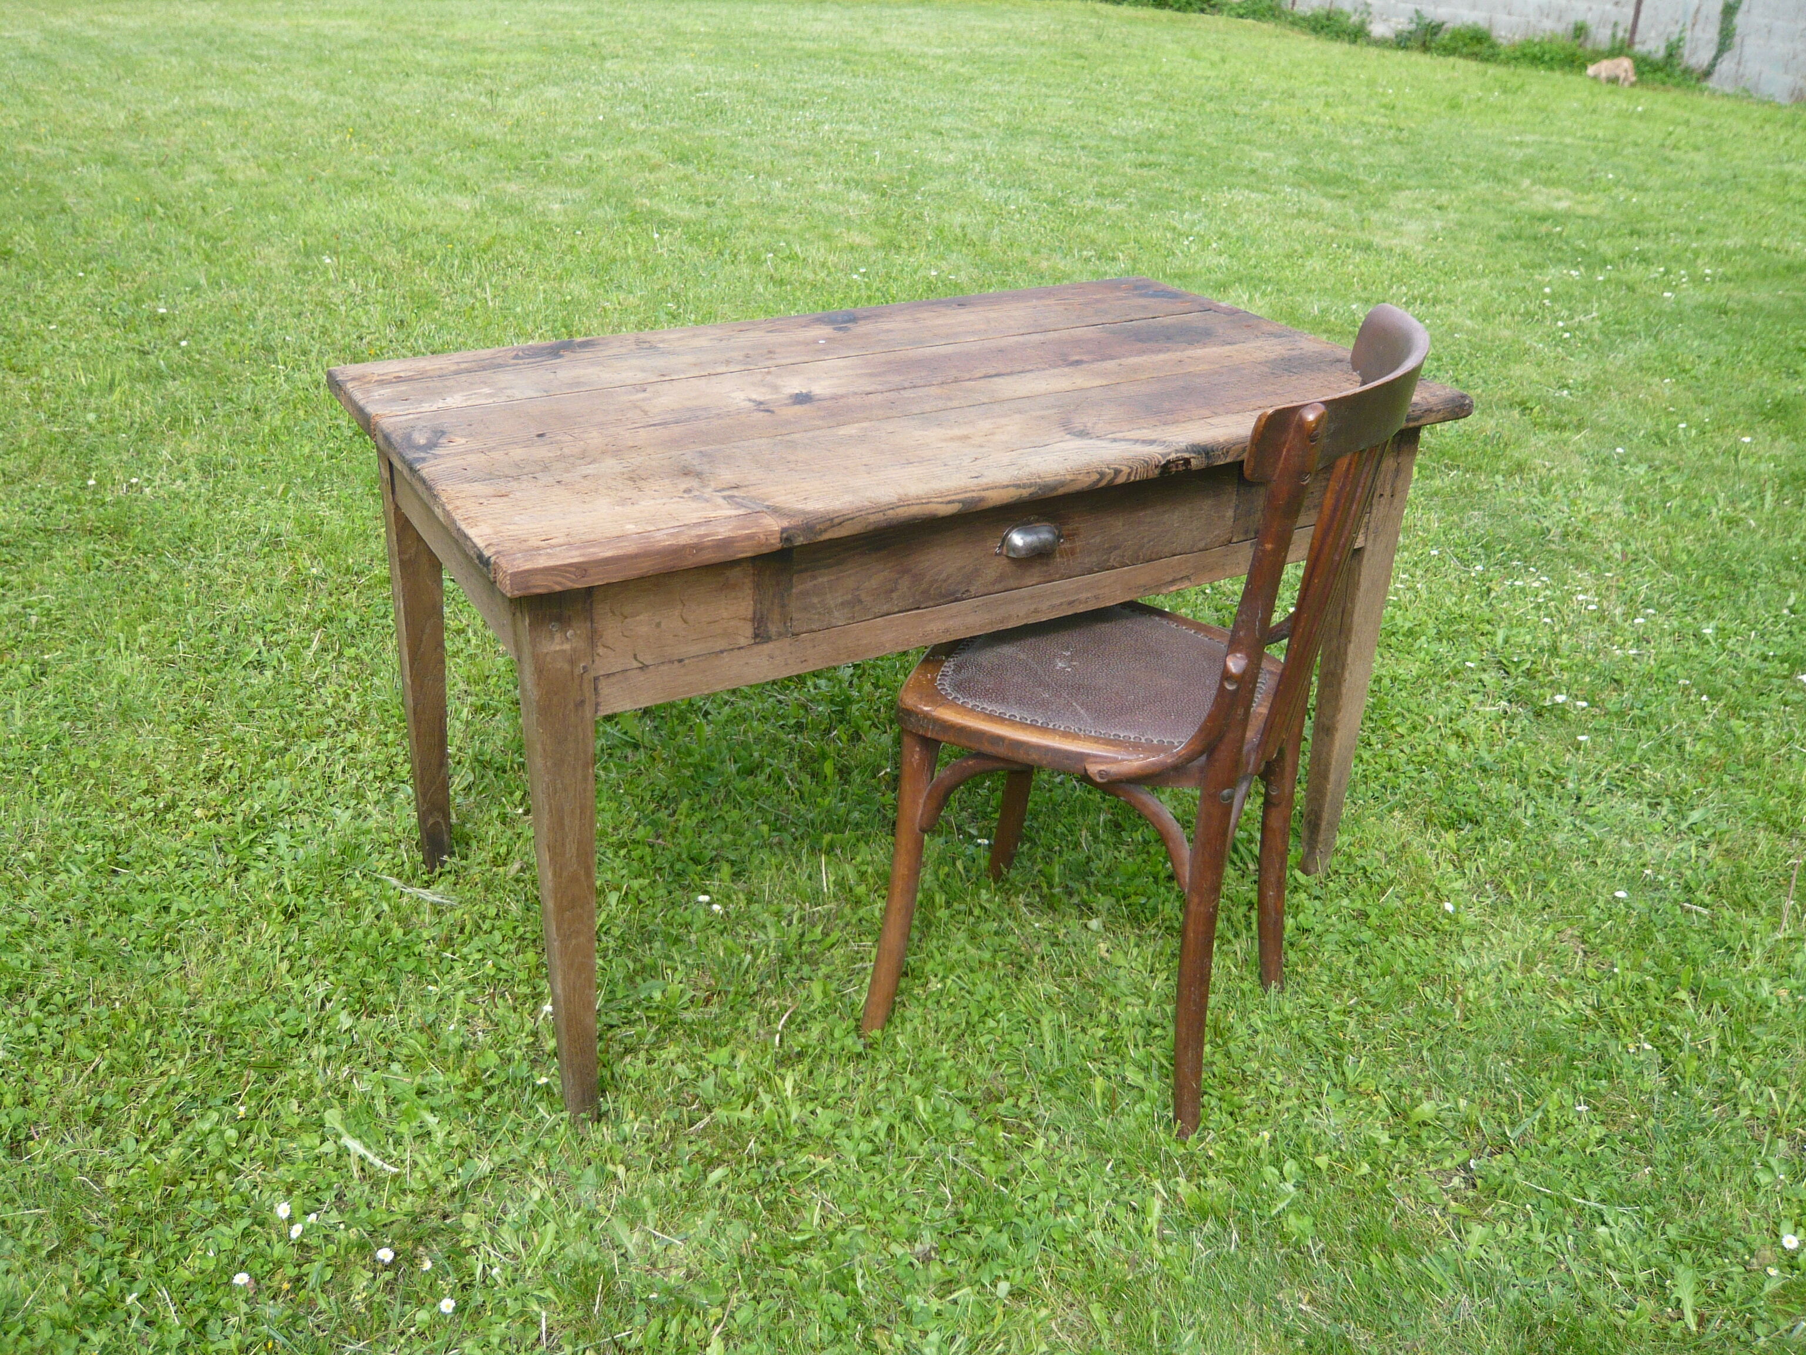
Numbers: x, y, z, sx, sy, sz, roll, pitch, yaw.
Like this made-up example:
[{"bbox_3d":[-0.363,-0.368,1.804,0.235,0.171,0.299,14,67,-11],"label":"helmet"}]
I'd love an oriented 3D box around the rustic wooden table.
[{"bbox_3d":[-0.010,-0.044,2.433,1.277,0.740,0.710,-13,30,-27],"label":"rustic wooden table"}]

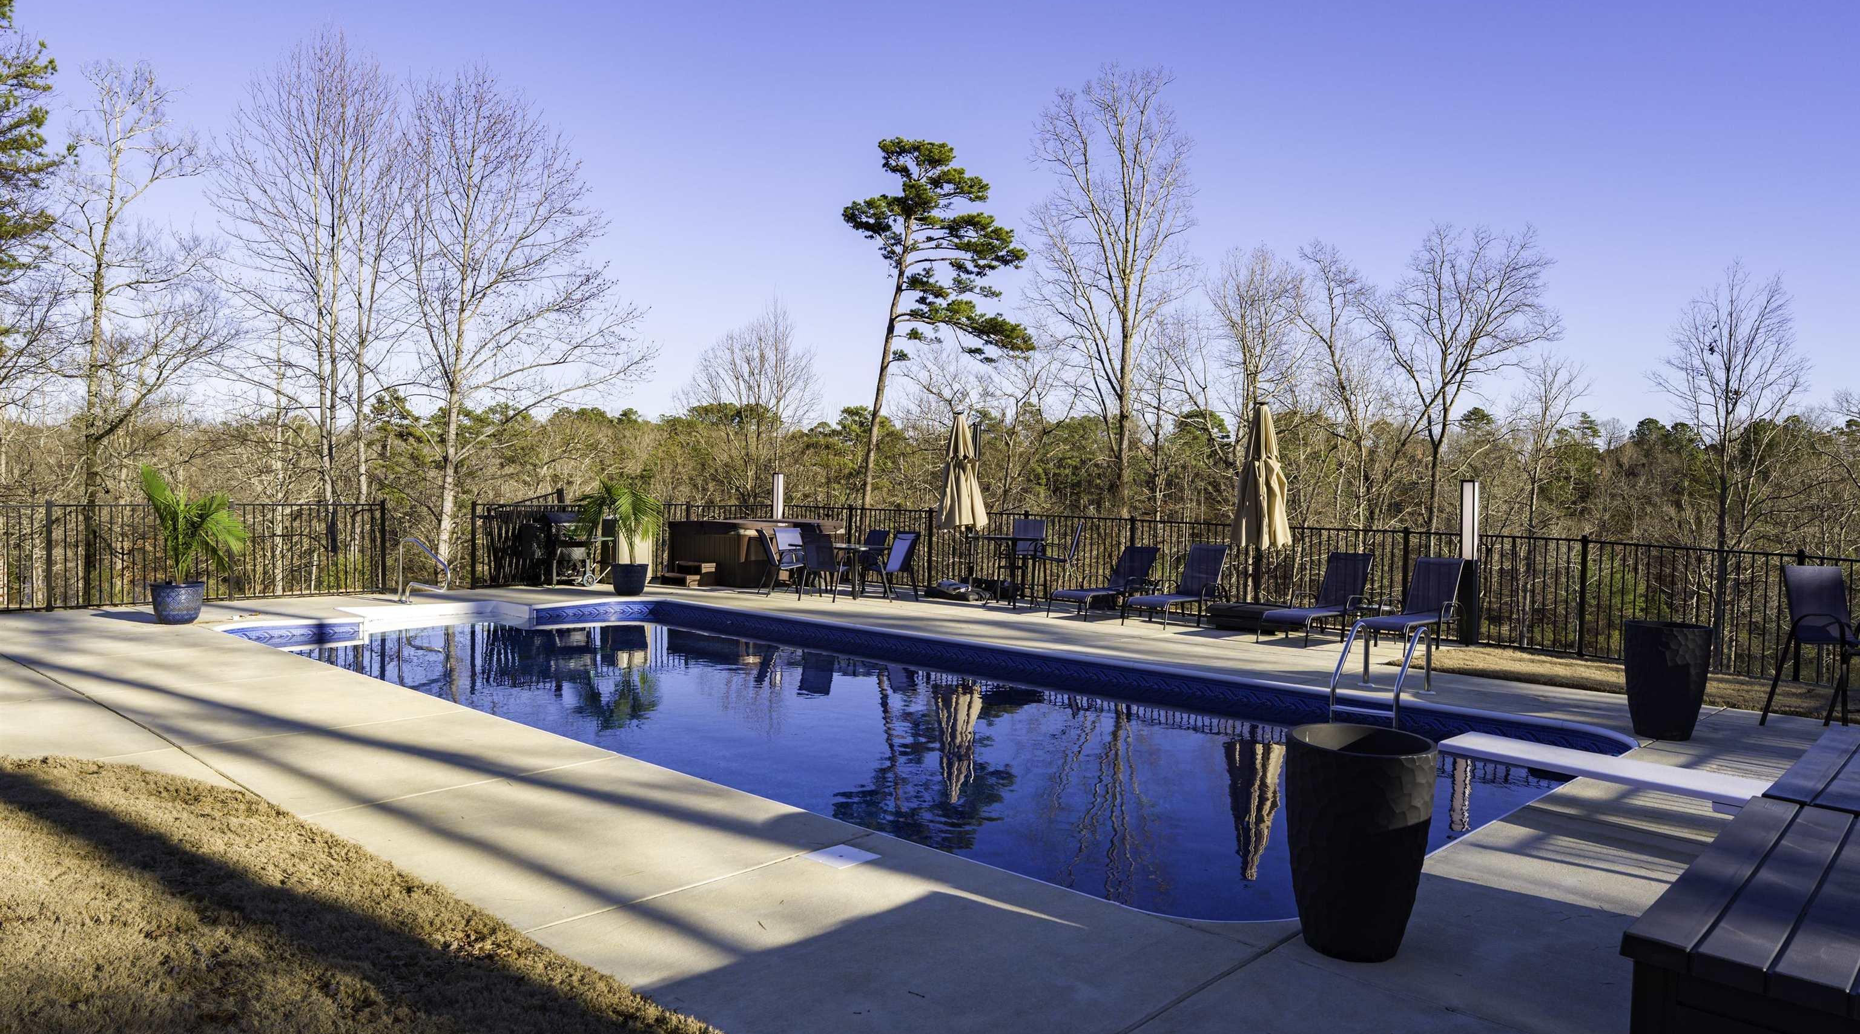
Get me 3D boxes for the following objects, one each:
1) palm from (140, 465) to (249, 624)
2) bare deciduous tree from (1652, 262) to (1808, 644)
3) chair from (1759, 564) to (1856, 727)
[{"bbox_3d":[-7.895,0.302,13.272,1.030,1.620,0.980,0,2,-31],"label":"palm"},{"bbox_3d":[14.193,-0.735,22.000,2.450,7.608,2.450,2,2,33],"label":"bare deciduous tree"},{"bbox_3d":[6.342,0.955,8.649,0.600,1.140,0.720,1,2,-12],"label":"chair"}]

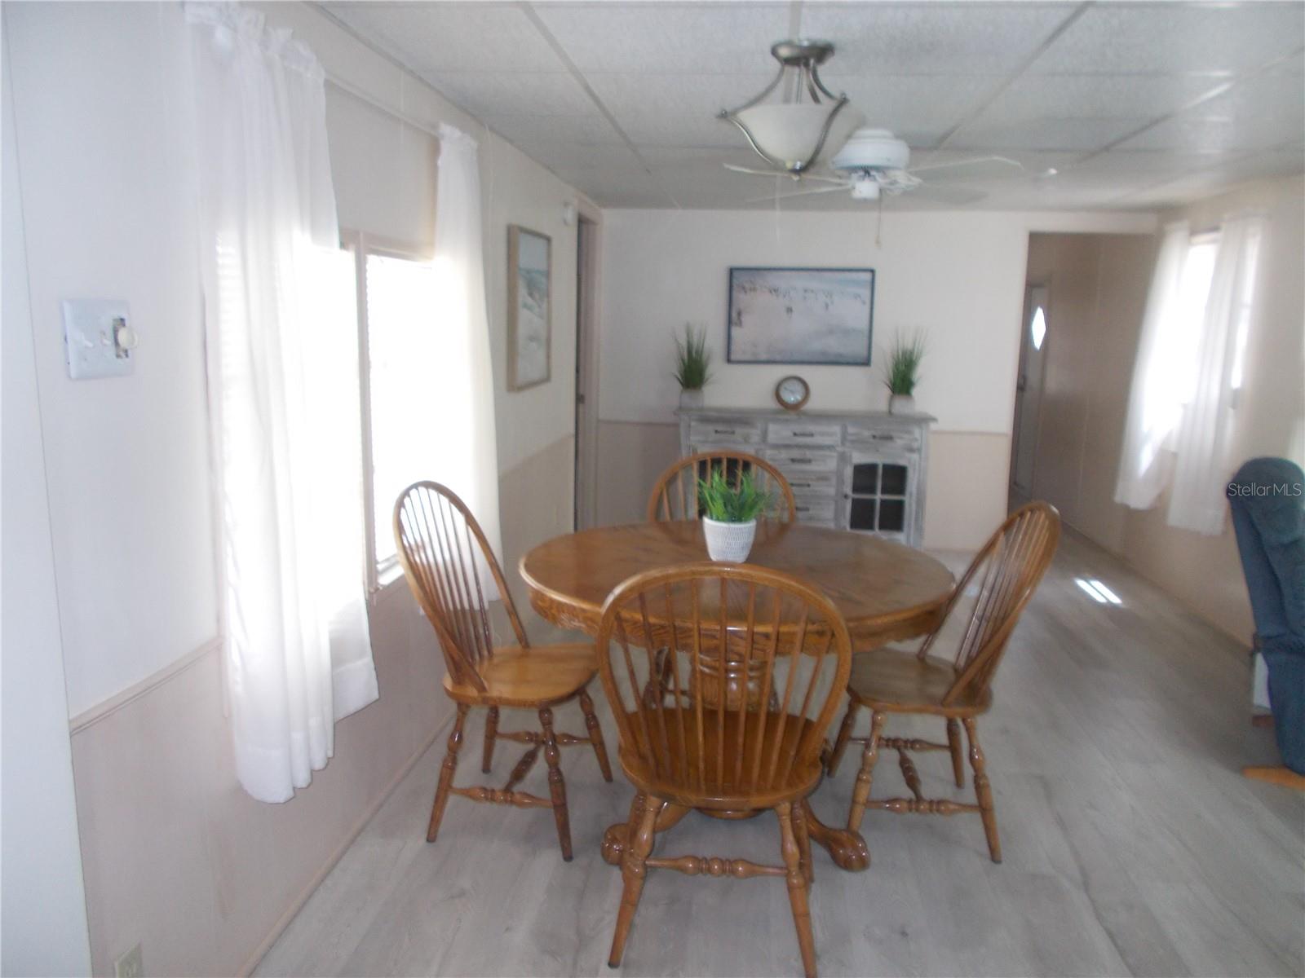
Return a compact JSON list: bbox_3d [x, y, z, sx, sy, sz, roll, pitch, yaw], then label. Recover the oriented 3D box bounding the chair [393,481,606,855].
[{"bbox_3d":[-0.432,0.472,2.862,0.573,0.980,0.529,3,10,10],"label":"chair"}]

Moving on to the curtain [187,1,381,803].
[{"bbox_3d":[-0.774,-0.154,2.196,0.145,1.588,0.609,2,10,6],"label":"curtain"}]

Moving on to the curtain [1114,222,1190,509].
[{"bbox_3d":[2.813,-0.670,5.525,0.131,1.573,0.507,2,10,6],"label":"curtain"}]

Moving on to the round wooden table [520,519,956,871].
[{"bbox_3d":[0.233,0.594,2.910,1.235,0.765,1.235,1,10,0],"label":"round wooden table"}]

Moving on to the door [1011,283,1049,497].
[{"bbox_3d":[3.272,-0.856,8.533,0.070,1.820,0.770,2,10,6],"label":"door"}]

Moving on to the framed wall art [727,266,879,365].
[{"bbox_3d":[0.953,-1.110,6.312,0.918,0.613,0.029,2,10,6],"label":"framed wall art"}]

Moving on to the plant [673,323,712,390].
[{"bbox_3d":[0.252,-0.835,6.207,0.239,0.428,0.225,2,10,6],"label":"plant"}]

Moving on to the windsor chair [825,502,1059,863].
[{"bbox_3d":[0.833,0.498,2.848,0.573,0.980,0.529,2,10,4],"label":"windsor chair"}]

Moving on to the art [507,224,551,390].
[{"bbox_3d":[-0.572,-0.844,4.609,0.045,0.715,0.650,2,10,6],"label":"art"}]

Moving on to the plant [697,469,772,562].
[{"bbox_3d":[0.241,0.078,2.886,0.210,0.265,0.200,2,10,6],"label":"plant"}]

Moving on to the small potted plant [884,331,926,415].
[{"bbox_3d":[1.551,-0.714,6.017,0.245,0.520,0.220,2,10,6],"label":"small potted plant"}]

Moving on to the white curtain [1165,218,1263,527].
[{"bbox_3d":[2.746,-0.533,4.786,0.131,1.537,0.536,2,10,6],"label":"white curtain"}]

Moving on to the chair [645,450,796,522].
[{"bbox_3d":[0.228,0.381,3.458,0.529,0.980,0.573,2,10,6],"label":"chair"}]

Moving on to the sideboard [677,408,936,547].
[{"bbox_3d":[0.938,-0.044,6.224,1.555,0.905,0.410,2,10,6],"label":"sideboard"}]

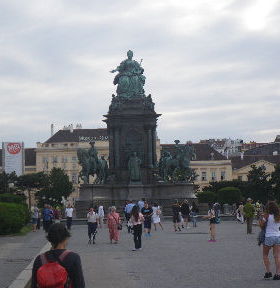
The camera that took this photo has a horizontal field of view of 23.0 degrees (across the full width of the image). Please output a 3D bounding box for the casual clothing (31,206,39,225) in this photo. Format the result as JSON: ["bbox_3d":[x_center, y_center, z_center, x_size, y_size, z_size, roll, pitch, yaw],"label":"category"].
[{"bbox_3d":[-6.452,4.409,42.267,0.360,1.110,0.480,4,-7,-44],"label":"casual clothing"}]

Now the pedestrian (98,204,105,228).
[{"bbox_3d":[-2.690,5.081,48.300,0.400,1.680,0.460,-5,-6,38],"label":"pedestrian"}]

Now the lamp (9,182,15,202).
[{"bbox_3d":[-10.368,4.918,55.667,0.550,3.750,0.550,-1,-5,0],"label":"lamp"}]

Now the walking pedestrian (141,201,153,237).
[{"bbox_3d":[0.326,3.800,34.500,0.560,1.740,0.420,-2,-5,8],"label":"walking pedestrian"}]

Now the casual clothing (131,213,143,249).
[{"bbox_3d":[-0.138,3.157,25.565,0.500,1.470,0.380,0,-5,-18],"label":"casual clothing"}]

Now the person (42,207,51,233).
[{"bbox_3d":[-5.614,4.497,41.300,0.400,1.700,0.480,1,-5,-22],"label":"person"}]

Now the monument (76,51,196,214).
[{"bbox_3d":[-0.566,-1.072,78.864,13.600,19.400,13.600,-1,-5,-3],"label":"monument"}]

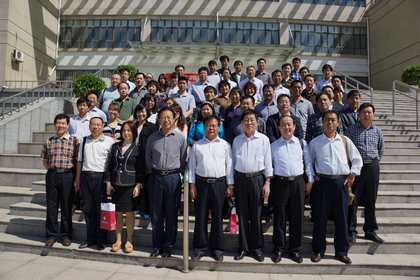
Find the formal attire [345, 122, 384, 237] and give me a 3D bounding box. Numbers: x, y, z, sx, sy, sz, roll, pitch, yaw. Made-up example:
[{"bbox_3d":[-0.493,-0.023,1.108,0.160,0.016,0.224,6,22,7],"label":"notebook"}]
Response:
[{"bbox_3d":[1.920,0.495,3.960,0.480,1.400,0.280,0,0,10],"label":"formal attire"}]

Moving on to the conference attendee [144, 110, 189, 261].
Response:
[{"bbox_3d":[-0.518,0.481,3.745,0.510,1.750,0.310,0,-1,0],"label":"conference attendee"}]

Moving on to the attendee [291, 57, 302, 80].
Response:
[{"bbox_3d":[2.135,-1.175,7.779,0.470,1.710,0.290,0,-1,9],"label":"attendee"}]

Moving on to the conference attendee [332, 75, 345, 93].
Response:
[{"bbox_3d":[2.380,-0.343,5.835,0.470,1.710,0.280,0,-1,11],"label":"conference attendee"}]

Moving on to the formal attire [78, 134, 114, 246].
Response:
[{"bbox_3d":[-1.479,0.652,4.086,0.470,1.422,0.280,1,-1,-11],"label":"formal attire"}]

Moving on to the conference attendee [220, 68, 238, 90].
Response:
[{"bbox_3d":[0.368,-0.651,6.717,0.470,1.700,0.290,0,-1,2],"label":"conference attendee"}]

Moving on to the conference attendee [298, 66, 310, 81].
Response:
[{"bbox_3d":[2.078,-0.749,6.936,0.470,1.710,0.280,0,-1,9],"label":"conference attendee"}]

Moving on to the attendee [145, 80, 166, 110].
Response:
[{"bbox_3d":[-1.064,-0.284,5.986,0.450,1.660,0.280,1,-1,-6],"label":"attendee"}]

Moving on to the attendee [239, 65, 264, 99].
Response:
[{"bbox_3d":[0.920,-0.762,7.000,0.500,1.740,0.300,0,0,6],"label":"attendee"}]

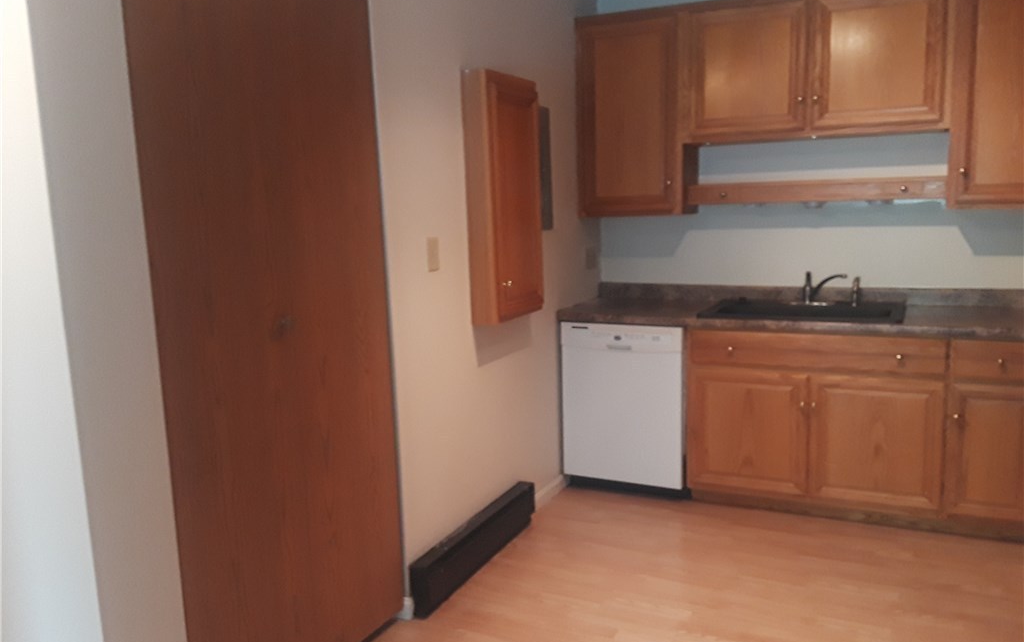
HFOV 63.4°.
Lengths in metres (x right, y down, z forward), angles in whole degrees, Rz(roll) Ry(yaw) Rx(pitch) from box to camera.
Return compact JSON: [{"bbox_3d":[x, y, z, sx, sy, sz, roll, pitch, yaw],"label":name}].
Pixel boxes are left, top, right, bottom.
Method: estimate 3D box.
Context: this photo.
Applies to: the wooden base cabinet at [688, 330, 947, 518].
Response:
[{"bbox_3d":[1.406,0.405,3.819,1.041,0.812,0.622,2,9,26],"label":"wooden base cabinet"}]

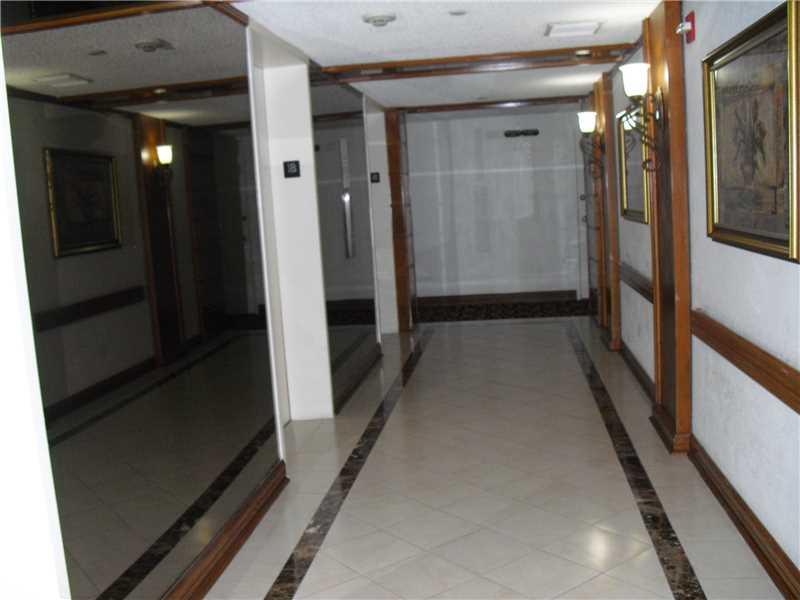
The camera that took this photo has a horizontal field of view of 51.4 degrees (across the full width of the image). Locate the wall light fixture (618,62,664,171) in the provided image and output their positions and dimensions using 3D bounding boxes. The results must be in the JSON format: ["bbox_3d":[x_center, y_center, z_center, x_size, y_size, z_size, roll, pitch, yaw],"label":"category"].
[{"bbox_3d":[1.319,-0.997,4.526,0.235,0.572,0.180,-3,7,8],"label":"wall light fixture"}]

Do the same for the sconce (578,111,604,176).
[{"bbox_3d":[1.688,-1.375,7.335,0.220,0.576,0.180,-3,7,8],"label":"sconce"}]

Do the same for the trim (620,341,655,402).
[{"bbox_3d":[1.758,0.492,6.210,0.027,0.144,1.930,-3,7,8],"label":"trim"}]

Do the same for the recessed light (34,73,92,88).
[{"bbox_3d":[-2.183,-1.443,5.438,0.274,0.026,0.324,-3,7,8],"label":"recessed light"}]

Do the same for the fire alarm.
[{"bbox_3d":[1.345,-1.281,3.932,0.063,0.133,0.158,-3,7,8],"label":"fire alarm"}]

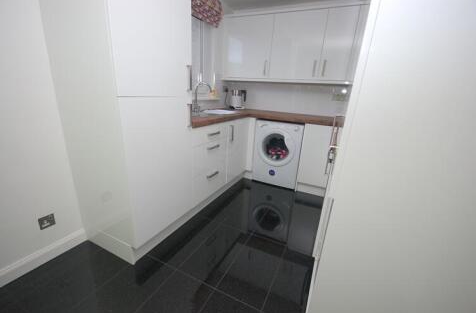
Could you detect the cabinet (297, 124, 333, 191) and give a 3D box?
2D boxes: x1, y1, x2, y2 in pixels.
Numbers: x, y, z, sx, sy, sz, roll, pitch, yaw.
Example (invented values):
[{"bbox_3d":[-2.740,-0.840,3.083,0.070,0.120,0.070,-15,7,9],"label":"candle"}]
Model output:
[{"bbox_3d":[0.952,0.001,2.425,0.325,0.755,0.020,10,18,23],"label":"cabinet"}]

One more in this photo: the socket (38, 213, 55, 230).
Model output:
[{"bbox_3d":[-1.274,0.436,1.334,0.010,0.086,0.086,10,18,23],"label":"socket"}]

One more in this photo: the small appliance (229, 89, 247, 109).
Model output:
[{"bbox_3d":[0.004,-0.849,2.943,0.215,0.260,0.160,3,16,-1],"label":"small appliance"}]

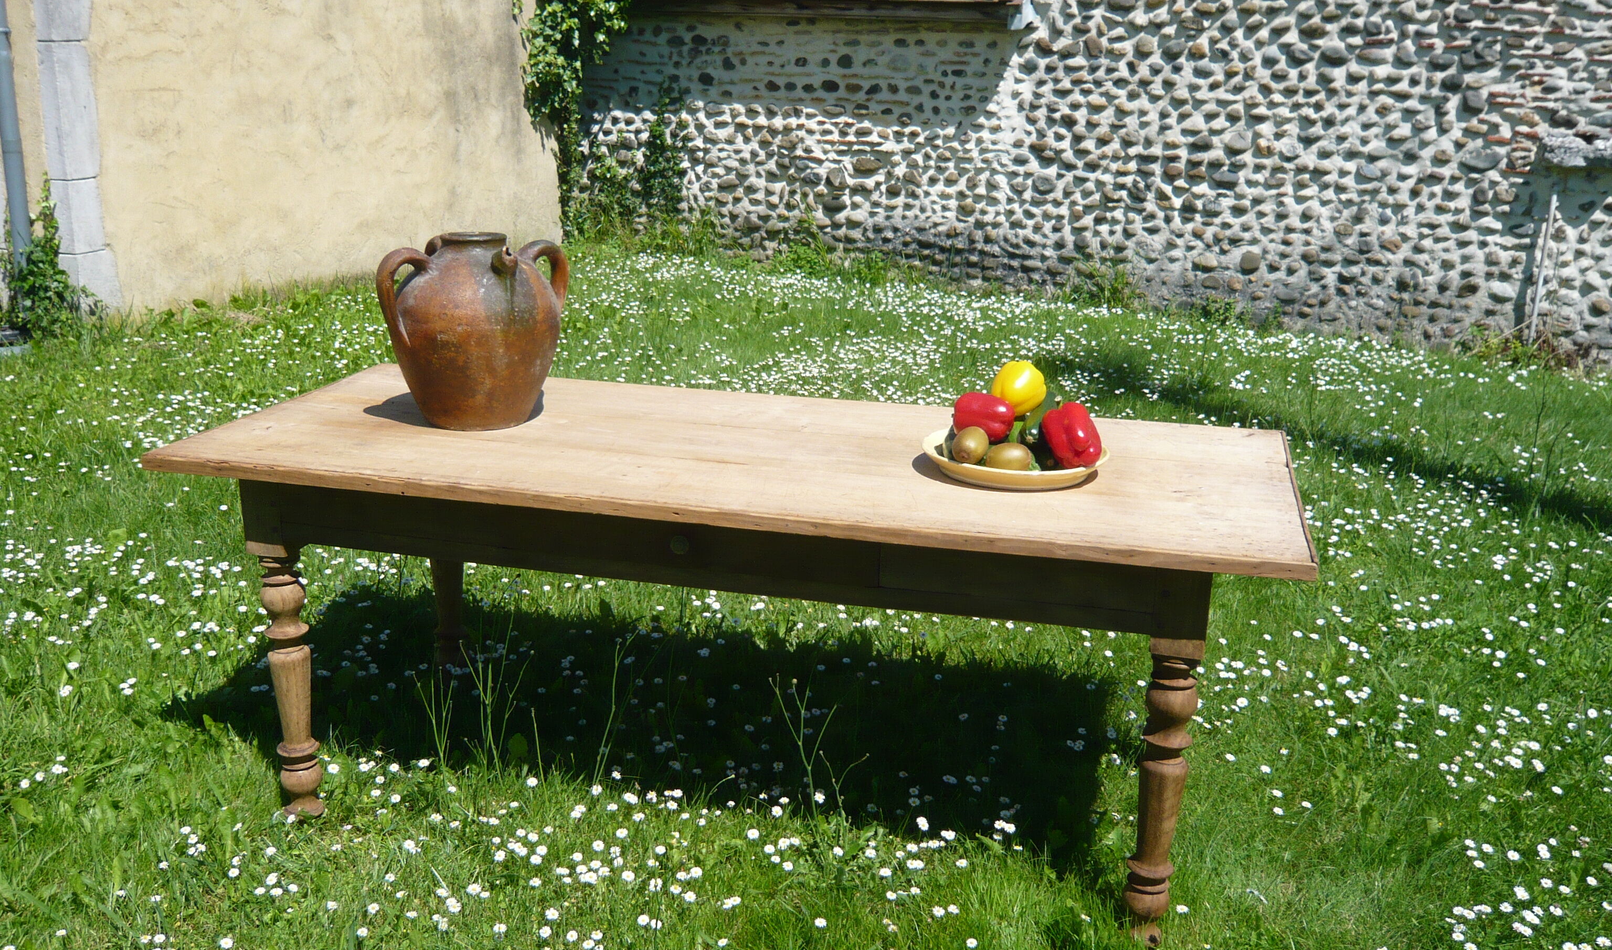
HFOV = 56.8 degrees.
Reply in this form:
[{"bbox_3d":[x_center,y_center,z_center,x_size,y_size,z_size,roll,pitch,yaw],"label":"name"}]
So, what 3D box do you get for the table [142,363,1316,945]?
[{"bbox_3d":[-0.114,0.287,2.809,1.920,0.721,0.807,5,16,13],"label":"table"}]

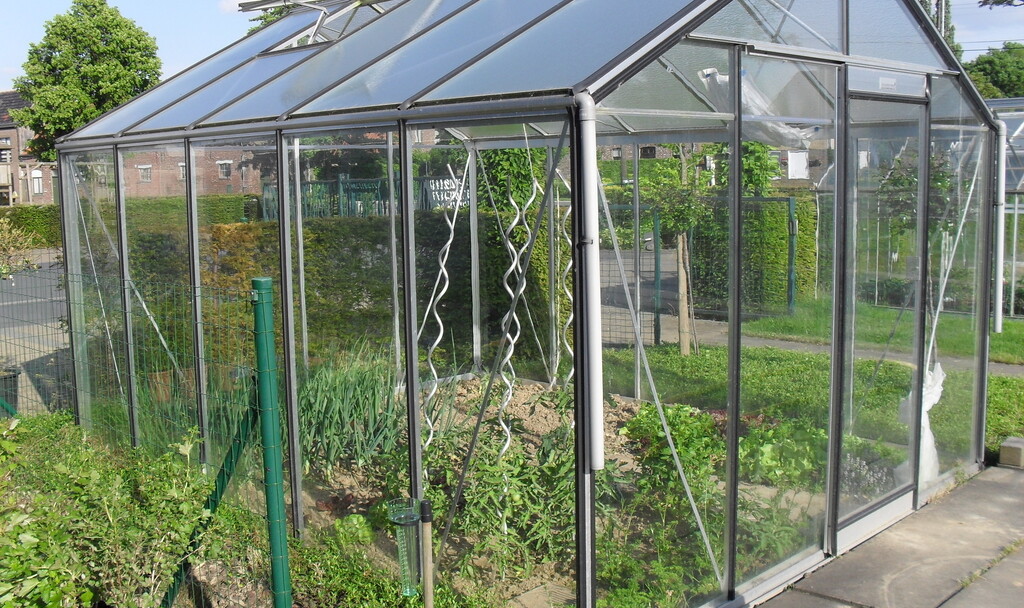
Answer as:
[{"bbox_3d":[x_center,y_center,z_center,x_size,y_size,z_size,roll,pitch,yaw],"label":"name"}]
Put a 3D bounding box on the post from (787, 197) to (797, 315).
[{"bbox_3d":[2.851,-0.484,10.550,0.060,1.230,0.060,-1,7,0],"label":"post"}]

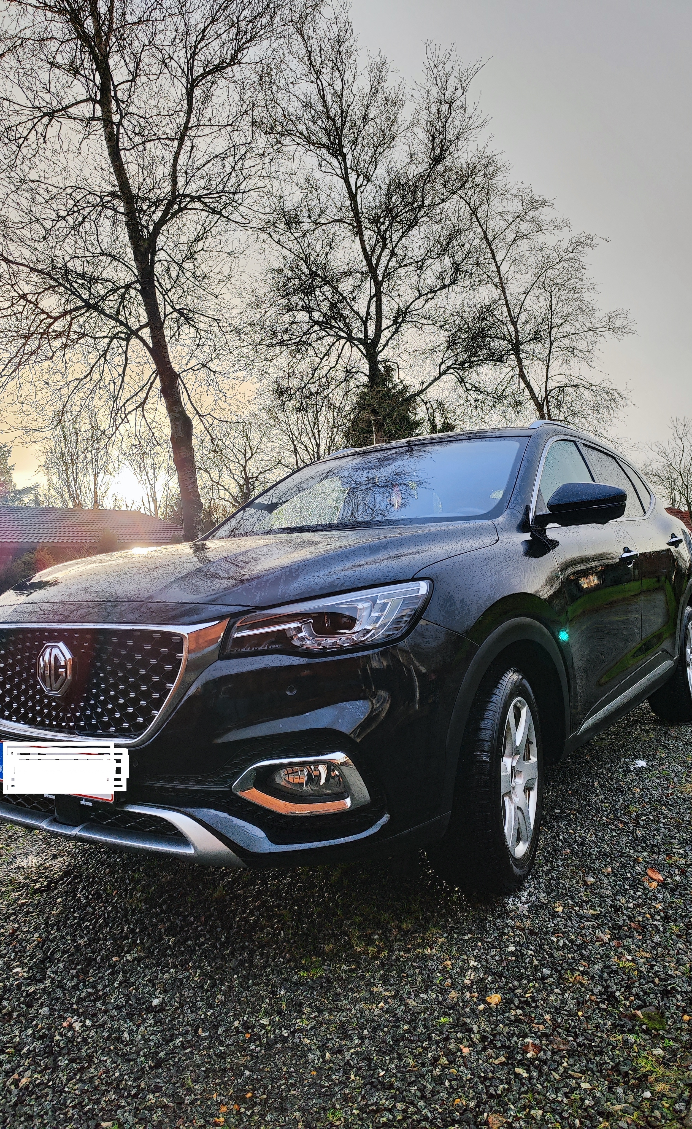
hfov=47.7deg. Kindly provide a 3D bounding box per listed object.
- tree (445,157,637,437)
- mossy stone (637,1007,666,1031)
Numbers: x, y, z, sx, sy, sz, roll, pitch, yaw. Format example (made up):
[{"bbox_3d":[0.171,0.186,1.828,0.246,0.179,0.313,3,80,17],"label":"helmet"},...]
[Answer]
[{"bbox_3d":[5.359,-5.028,21.000,5.100,11.900,5.100,-4,-1,0],"label":"tree"},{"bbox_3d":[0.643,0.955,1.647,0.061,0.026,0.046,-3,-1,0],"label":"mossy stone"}]

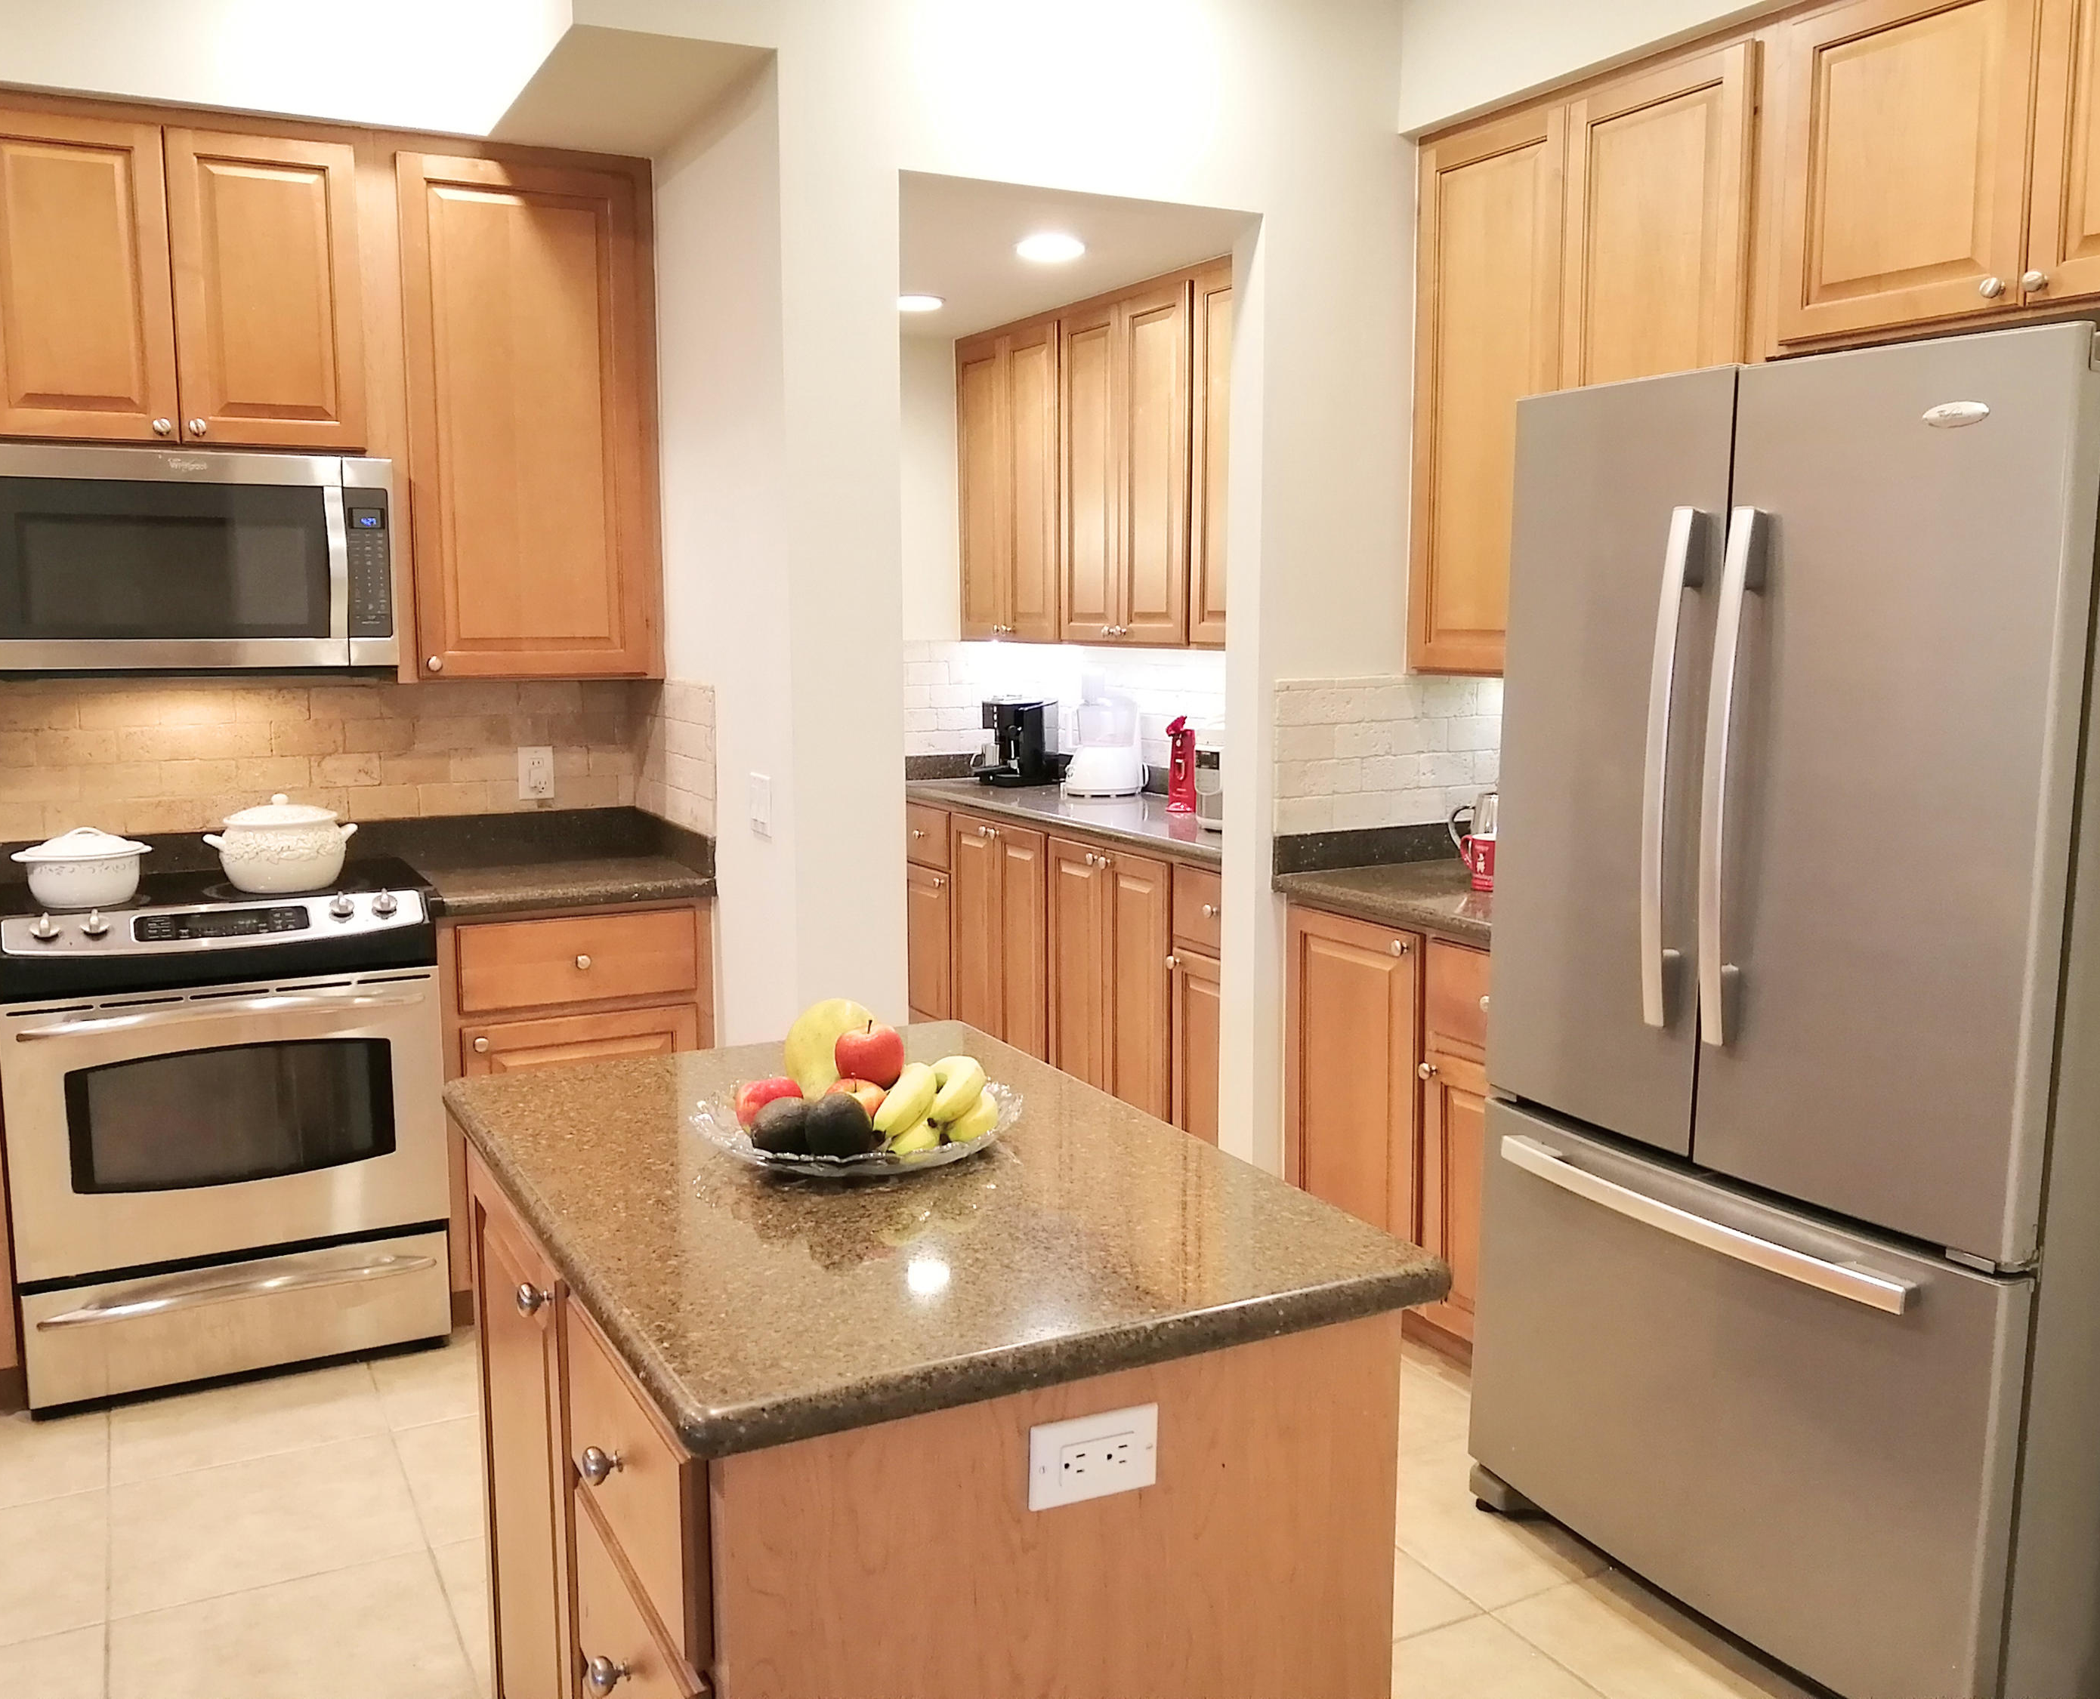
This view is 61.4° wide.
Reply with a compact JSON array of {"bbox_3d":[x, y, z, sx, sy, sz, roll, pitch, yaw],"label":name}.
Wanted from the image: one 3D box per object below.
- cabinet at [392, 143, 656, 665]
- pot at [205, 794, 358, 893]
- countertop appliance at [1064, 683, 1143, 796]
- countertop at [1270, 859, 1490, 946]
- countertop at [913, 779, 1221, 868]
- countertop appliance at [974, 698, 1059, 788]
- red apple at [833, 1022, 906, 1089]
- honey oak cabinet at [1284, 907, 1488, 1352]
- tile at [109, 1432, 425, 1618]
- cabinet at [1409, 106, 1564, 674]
[{"bbox_3d":[-1.170,-0.928,3.912,0.528,1.095,0.330,-4,8,-27],"label":"cabinet"},{"bbox_3d":[-1.555,-0.017,3.583,0.288,0.190,0.240,-4,8,-27],"label":"pot"},{"bbox_3d":[0.150,-0.347,5.434,0.220,0.370,0.200,-4,8,-27],"label":"countertop appliance"},{"bbox_3d":[0.999,0.121,3.594,0.660,0.040,0.920,-4,9,-28],"label":"countertop"},{"bbox_3d":[0.210,-0.080,5.109,0.650,0.040,2.250,-4,9,-28],"label":"countertop"},{"bbox_3d":[-0.102,-0.364,6.023,0.250,0.285,0.200,-5,9,-35],"label":"countertop appliance"},{"bbox_3d":[-0.186,0.214,1.820,0.072,0.070,0.072,0,8,0],"label":"red apple"},{"bbox_3d":[1.016,0.571,3.674,0.620,0.876,0.890,-4,9,-28],"label":"honey oak cabinet"},{"bbox_3d":[-1.306,1.114,2.932,0.457,0.010,0.457,-4,9,-28],"label":"tile"},{"bbox_3d":[1.034,-0.942,3.768,0.330,1.140,0.420,-4,9,-28],"label":"cabinet"}]

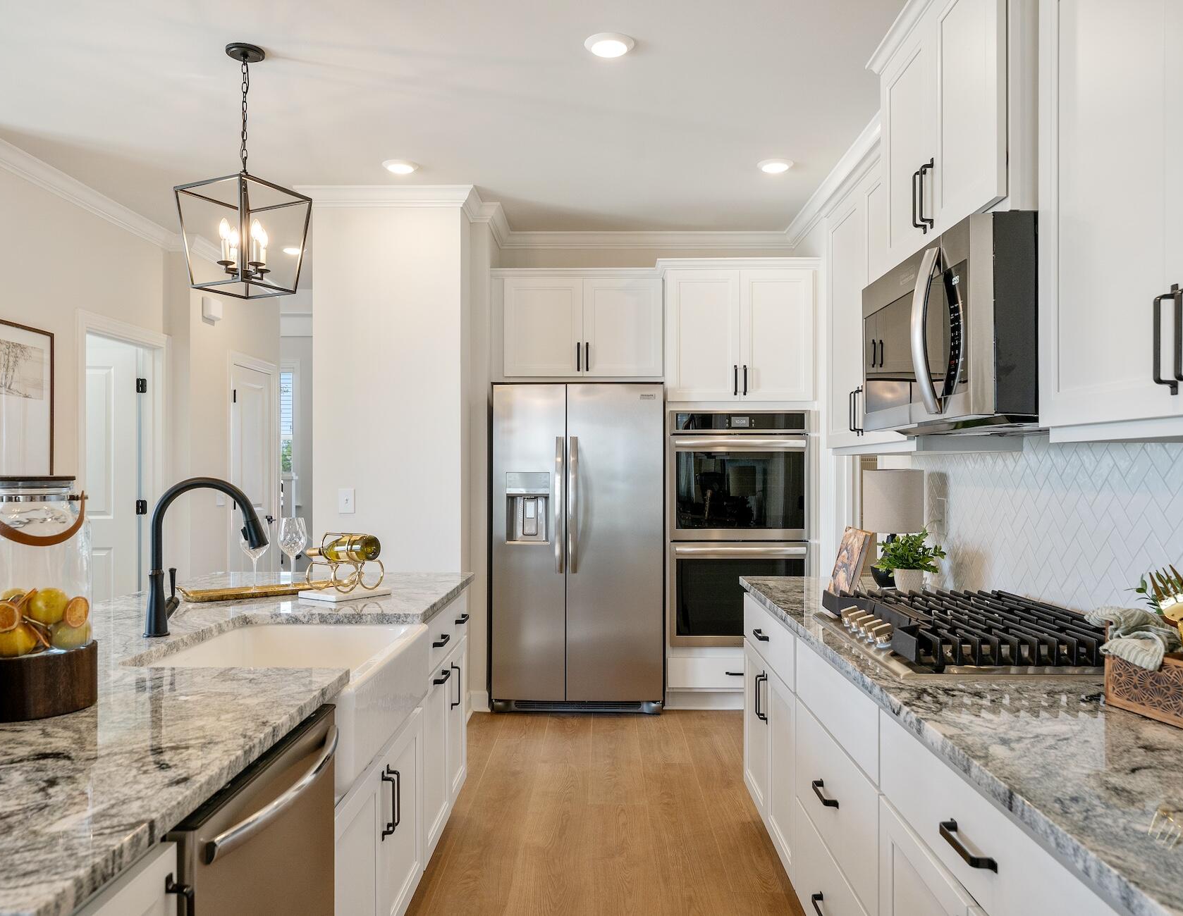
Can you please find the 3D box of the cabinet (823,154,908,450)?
[{"bbox_3d":[1.054,-0.491,3.034,0.320,0.920,0.930,0,-1,1],"label":"cabinet"}]

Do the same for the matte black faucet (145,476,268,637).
[{"bbox_3d":[-0.935,0.236,2.235,0.290,0.385,0.105,0,0,2],"label":"matte black faucet"}]

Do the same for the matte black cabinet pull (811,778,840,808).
[{"bbox_3d":[0.541,0.781,2.128,0.032,0.017,0.158,0,0,1],"label":"matte black cabinet pull"}]

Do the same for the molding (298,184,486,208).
[{"bbox_3d":[-1.060,-1.337,4.685,0.920,0.087,0.090,0,0,1],"label":"molding"}]

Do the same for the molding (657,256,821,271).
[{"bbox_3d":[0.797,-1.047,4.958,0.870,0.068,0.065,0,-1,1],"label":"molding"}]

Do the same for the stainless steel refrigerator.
[{"bbox_3d":[-0.075,0.486,5.200,0.915,1.775,0.750,0,0,1],"label":"stainless steel refrigerator"}]

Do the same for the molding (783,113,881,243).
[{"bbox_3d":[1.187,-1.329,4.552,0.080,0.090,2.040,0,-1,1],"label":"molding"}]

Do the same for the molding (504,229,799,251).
[{"bbox_3d":[0.345,-1.327,5.585,1.800,0.086,0.090,0,0,1],"label":"molding"}]

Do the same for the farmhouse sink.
[{"bbox_3d":[-0.740,0.575,2.252,0.520,0.225,0.850,0,-1,1],"label":"farmhouse sink"}]

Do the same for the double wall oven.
[{"bbox_3d":[0.818,0.390,5.240,0.762,1.285,0.620,0,0,1],"label":"double wall oven"}]

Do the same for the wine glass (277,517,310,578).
[{"bbox_3d":[-0.981,0.312,3.028,0.096,0.224,0.096,0,-1,1],"label":"wine glass"}]

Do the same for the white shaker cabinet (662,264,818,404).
[{"bbox_3d":[0.816,-0.676,5.269,0.830,0.750,0.610,0,-1,1],"label":"white shaker cabinet"}]

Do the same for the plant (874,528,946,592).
[{"bbox_3d":[0.998,0.326,2.870,0.210,0.210,0.200,0,0,1],"label":"plant"}]

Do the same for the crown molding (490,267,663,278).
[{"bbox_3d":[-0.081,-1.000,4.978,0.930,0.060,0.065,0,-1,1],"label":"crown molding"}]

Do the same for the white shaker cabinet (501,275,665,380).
[{"bbox_3d":[-0.062,-0.745,5.380,0.920,0.600,0.440,0,0,1],"label":"white shaker cabinet"}]

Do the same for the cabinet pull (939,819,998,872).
[{"bbox_3d":[0.543,0.561,1.334,0.029,0.015,0.165,0,-1,1],"label":"cabinet pull"}]

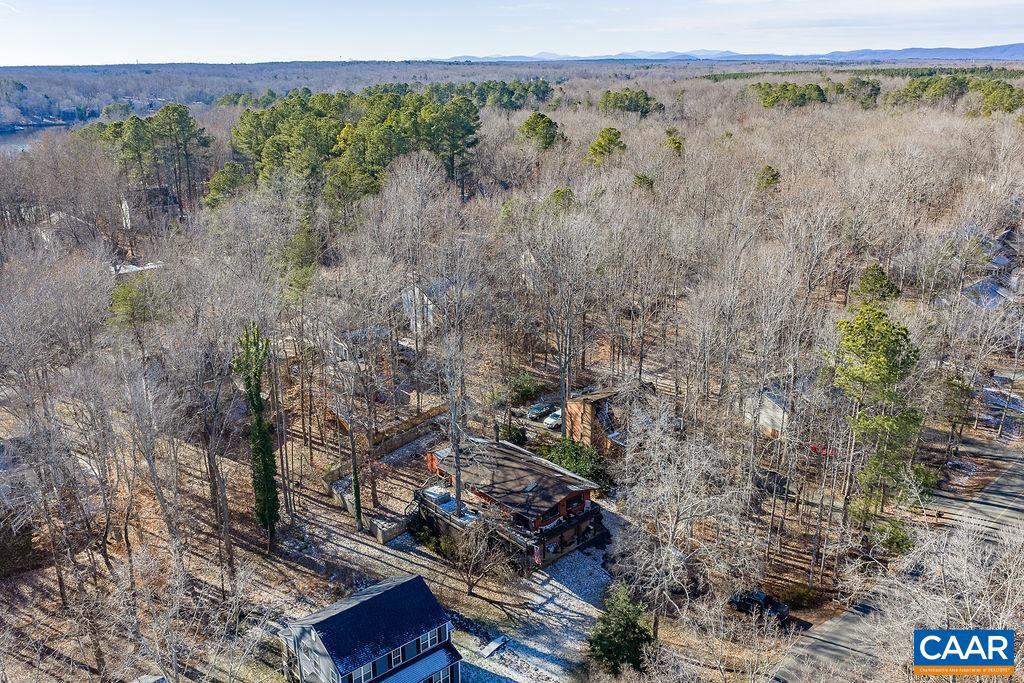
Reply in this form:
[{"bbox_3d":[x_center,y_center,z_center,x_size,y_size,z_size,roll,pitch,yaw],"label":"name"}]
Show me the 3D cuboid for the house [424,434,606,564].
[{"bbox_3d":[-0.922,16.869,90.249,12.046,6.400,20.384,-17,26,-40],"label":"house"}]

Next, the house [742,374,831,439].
[{"bbox_3d":[42.665,9.048,124.315,13.000,6.600,7.200,-16,25,-38],"label":"house"}]

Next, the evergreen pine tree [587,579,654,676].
[{"bbox_3d":[9.550,24.214,68.108,5.600,8.200,5.600,0,19,0],"label":"evergreen pine tree"}]

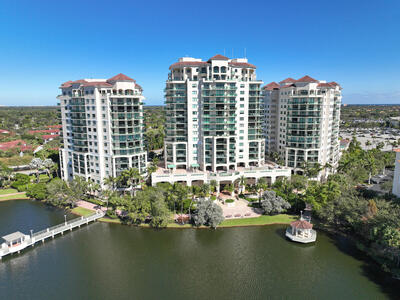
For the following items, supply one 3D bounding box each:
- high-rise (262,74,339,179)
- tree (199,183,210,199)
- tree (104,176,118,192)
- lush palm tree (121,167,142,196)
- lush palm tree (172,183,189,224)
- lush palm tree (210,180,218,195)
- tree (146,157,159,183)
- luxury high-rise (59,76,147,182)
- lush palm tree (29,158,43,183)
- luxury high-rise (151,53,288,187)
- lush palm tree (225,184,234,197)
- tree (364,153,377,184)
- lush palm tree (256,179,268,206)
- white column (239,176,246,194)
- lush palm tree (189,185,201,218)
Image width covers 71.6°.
[{"bbox_3d":[59.090,-14.570,159.900,35.500,52.000,44.000,6,11,32],"label":"high-rise"},{"bbox_3d":[1.850,16.700,114.200,4.790,6.840,4.650,0,9,0],"label":"tree"},{"bbox_3d":[-38.650,15.200,121.760,5.840,6.740,5.840,0,9,0],"label":"tree"},{"bbox_3d":[-28.180,13.010,114.080,8.780,12.740,8.520,0,9,0],"label":"lush palm tree"},{"bbox_3d":[-6.040,17.150,88.120,4.830,13.500,4.830,0,9,0],"label":"lush palm tree"},{"bbox_3d":[6.120,15.850,117.110,3.280,6.130,3.180,0,9,0],"label":"lush palm tree"},{"bbox_3d":[-21.440,9.540,125.170,5.250,13.430,5.100,0,9,0],"label":"tree"},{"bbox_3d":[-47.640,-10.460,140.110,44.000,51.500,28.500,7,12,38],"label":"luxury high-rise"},{"bbox_3d":[-80.620,10.380,136.110,6.530,12.040,6.530,0,9,0],"label":"lush palm tree"},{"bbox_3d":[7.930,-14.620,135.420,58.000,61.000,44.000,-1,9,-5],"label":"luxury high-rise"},{"bbox_3d":[12.370,16.990,116.280,4.070,5.220,3.950,0,9,0],"label":"lush palm tree"},{"bbox_3d":[80.140,8.910,130.250,6.200,15.110,6.200,0,9,0],"label":"tree"},{"bbox_3d":[24.120,16.060,107.020,4.490,10.430,4.360,0,9,0],"label":"lush palm tree"},{"bbox_3d":[19.080,15.920,123.650,2.320,8.170,2.100,-2,9,-12],"label":"white column"},{"bbox_3d":[-2.140,17.390,92.120,3.790,11.680,3.790,0,9,0],"label":"lush palm tree"}]

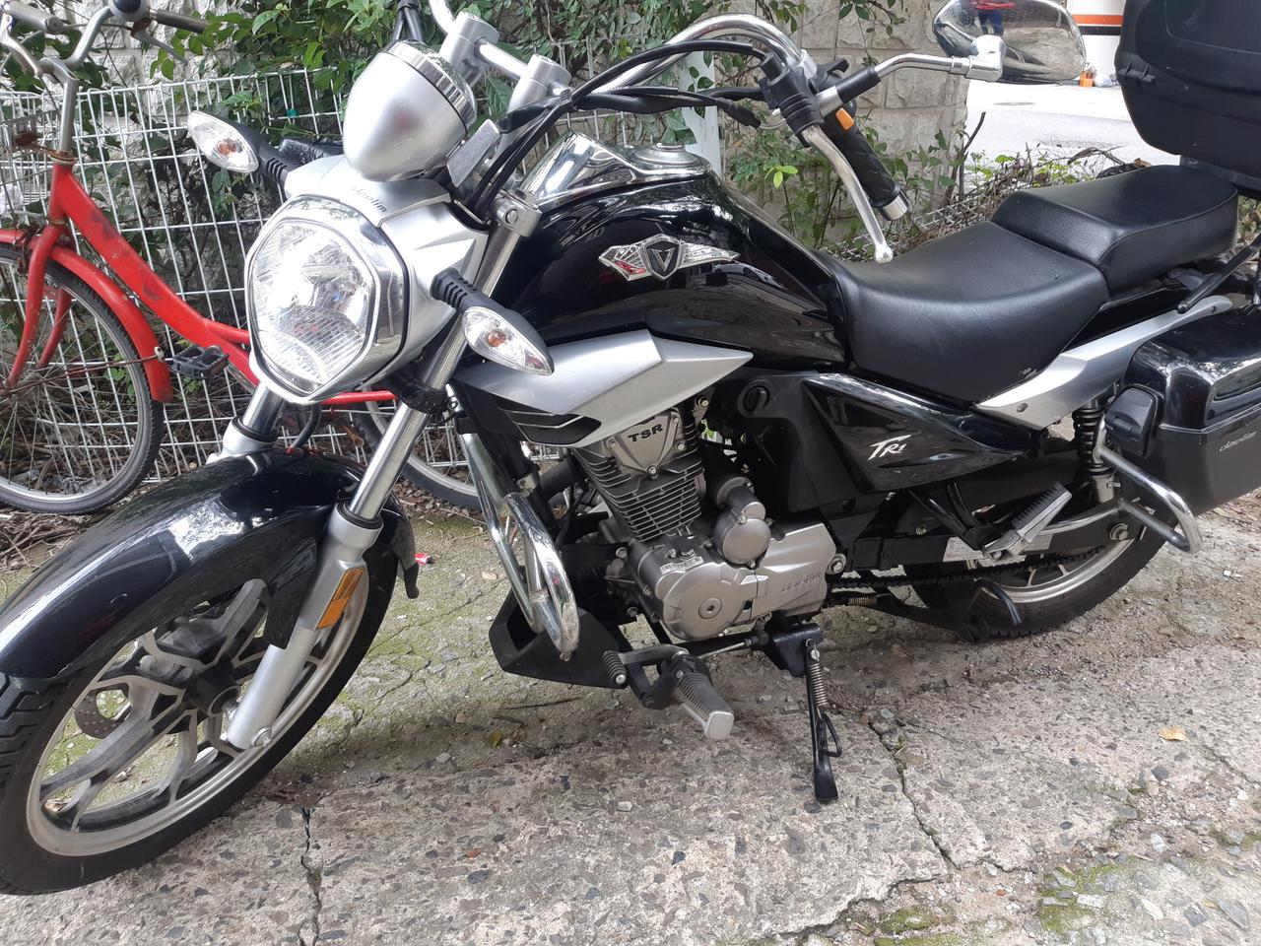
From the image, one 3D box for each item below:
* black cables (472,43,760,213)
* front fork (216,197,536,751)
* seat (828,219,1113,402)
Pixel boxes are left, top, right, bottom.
[{"bbox_3d":[-0.016,-0.344,0.941,0.300,0.160,0.125,1,21,11],"label":"black cables"},{"bbox_3d":[-0.363,-0.025,1.116,0.245,0.765,0.095,36,17,16],"label":"front fork"},{"bbox_3d":[0.433,-0.238,1.368,0.425,0.185,0.275,-9,32,-18],"label":"seat"}]

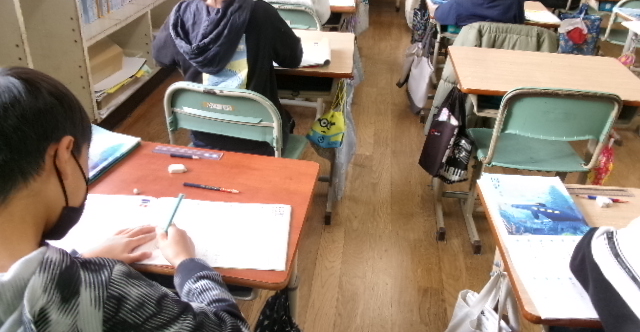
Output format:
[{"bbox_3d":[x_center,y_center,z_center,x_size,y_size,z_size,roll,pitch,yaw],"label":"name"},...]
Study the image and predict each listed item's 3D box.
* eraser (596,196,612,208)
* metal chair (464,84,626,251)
[{"bbox_3d":[0.653,0.083,1.184,0.034,0.014,0.025,6,32,5],"label":"eraser"},{"bbox_3d":[0.759,-0.028,1.927,0.385,0.685,0.400,3,32,0],"label":"metal chair"}]

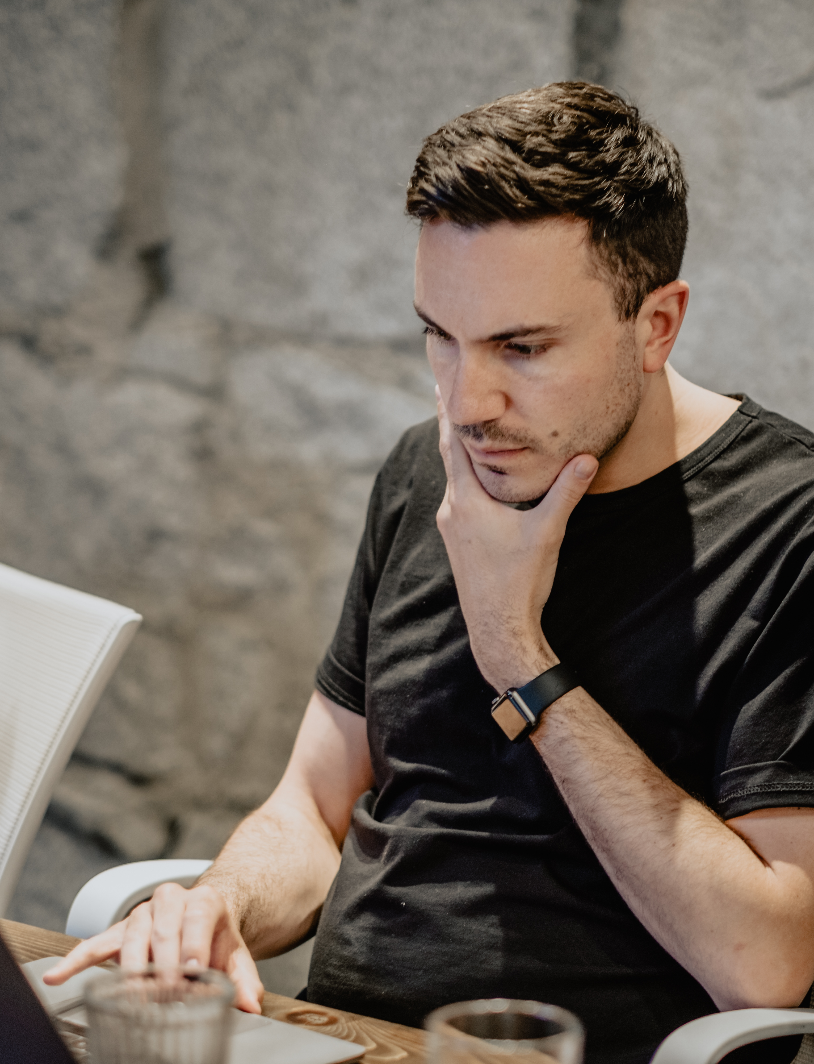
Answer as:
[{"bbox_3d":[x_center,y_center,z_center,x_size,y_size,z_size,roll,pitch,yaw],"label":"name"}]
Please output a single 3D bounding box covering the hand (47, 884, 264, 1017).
[{"bbox_3d":[-0.164,0.277,2.530,0.140,0.080,0.155,6,15,28],"label":"hand"}]

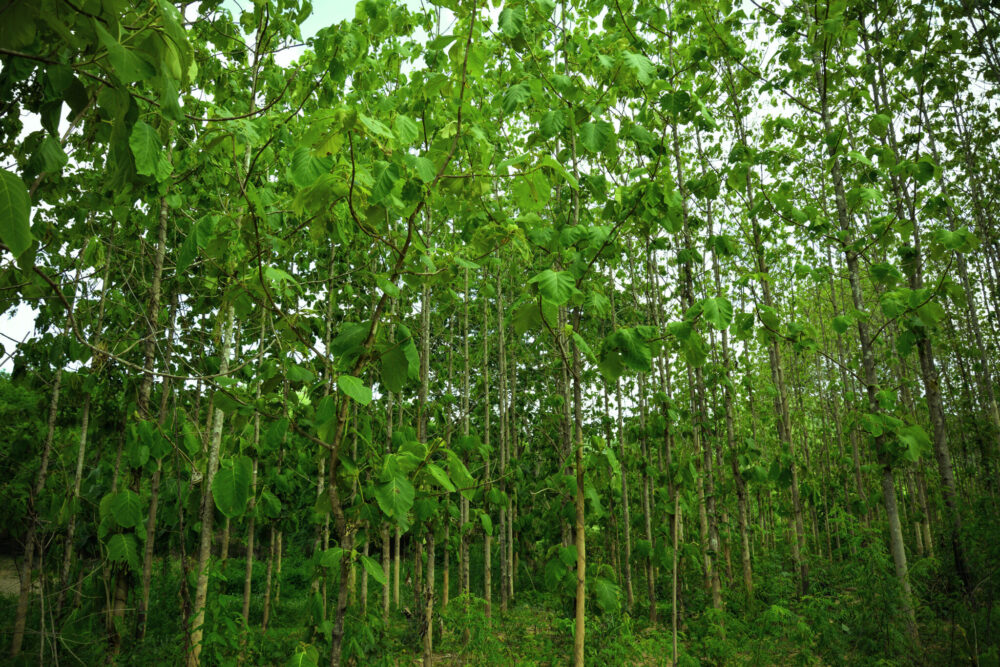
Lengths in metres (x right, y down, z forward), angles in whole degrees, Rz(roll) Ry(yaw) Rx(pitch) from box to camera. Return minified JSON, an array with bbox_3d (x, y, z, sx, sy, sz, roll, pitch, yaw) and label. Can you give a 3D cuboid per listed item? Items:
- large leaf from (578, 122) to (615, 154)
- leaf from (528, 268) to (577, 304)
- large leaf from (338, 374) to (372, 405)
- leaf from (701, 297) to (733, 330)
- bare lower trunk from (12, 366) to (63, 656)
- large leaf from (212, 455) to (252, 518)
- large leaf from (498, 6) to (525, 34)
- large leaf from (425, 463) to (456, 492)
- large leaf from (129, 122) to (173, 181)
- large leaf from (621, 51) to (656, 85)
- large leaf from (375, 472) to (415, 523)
[{"bbox_3d":[0.897,-1.832,6.200,0.310,0.289,0.080,-6,0,10],"label":"large leaf"},{"bbox_3d":[0.425,-0.374,5.300,0.340,0.299,0.100,-5,-21,5],"label":"leaf"},{"bbox_3d":[-1.062,0.412,4.900,0.295,0.210,0.070,38,-42,9],"label":"large leaf"},{"bbox_3d":[1.883,-0.174,5.800,0.270,0.298,0.070,-5,-20,18],"label":"leaf"},{"bbox_3d":[-5.066,1.877,7.321,0.120,3.056,0.115,9,-16,-33],"label":"bare lower trunk"},{"bbox_3d":[-1.765,1.010,4.400,0.260,0.413,0.060,0,-22,-22],"label":"large leaf"},{"bbox_3d":[0.121,-3.286,7.000,0.260,0.266,0.070,0,10,1],"label":"large leaf"},{"bbox_3d":[-0.437,1.058,4.900,0.080,0.295,0.170,-57,-16,26],"label":"large leaf"},{"bbox_3d":[-2.149,-1.119,4.100,0.260,0.337,0.090,-7,7,-26],"label":"large leaf"},{"bbox_3d":[1.330,-2.553,6.400,0.270,0.341,0.080,-26,-6,20],"label":"large leaf"},{"bbox_3d":[-0.775,1.205,4.900,0.290,0.334,0.080,1,-34,-9],"label":"large leaf"}]

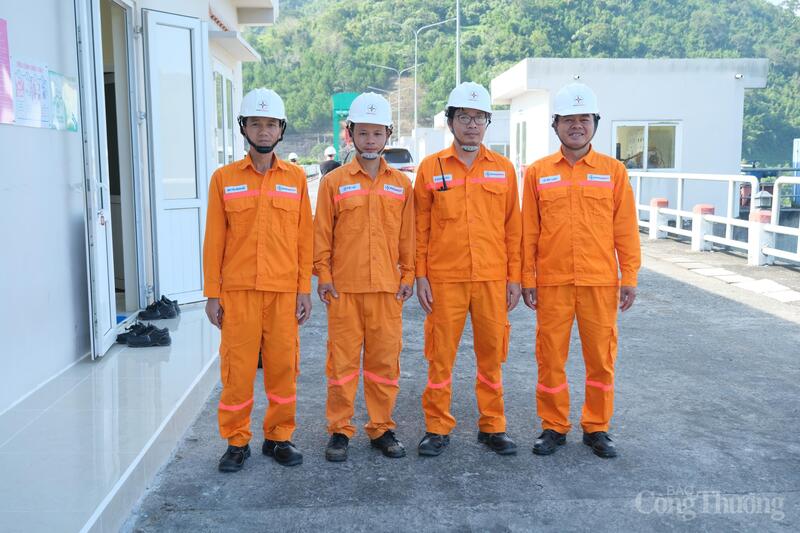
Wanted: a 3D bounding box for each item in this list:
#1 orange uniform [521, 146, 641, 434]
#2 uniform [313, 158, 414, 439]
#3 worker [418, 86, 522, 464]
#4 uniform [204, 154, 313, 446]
[{"bbox_3d":[0.849,0.123,3.733,0.565,1.383,0.270,0,7,8],"label":"orange uniform"},{"bbox_3d":[-0.175,0.161,3.719,0.465,1.351,0.270,-1,7,-4],"label":"uniform"},{"bbox_3d":[0.328,0.013,3.755,0.490,1.765,0.310,-1,7,-3],"label":"worker"},{"bbox_3d":[-0.642,0.167,3.636,0.510,1.368,0.270,-1,7,-5],"label":"uniform"}]

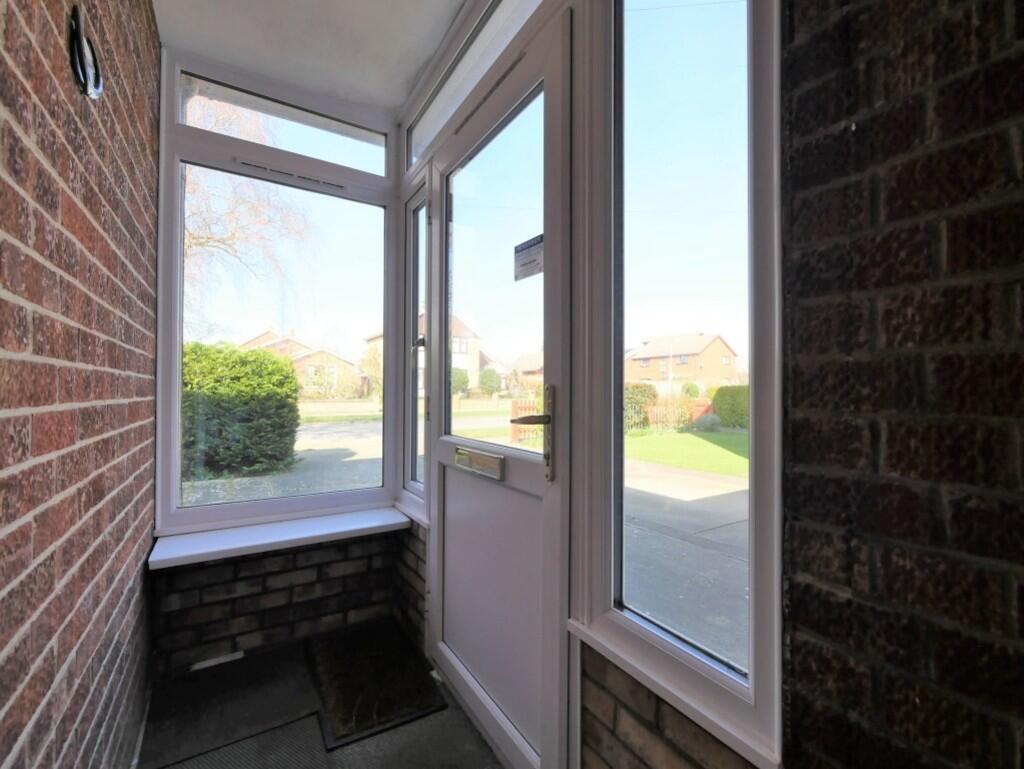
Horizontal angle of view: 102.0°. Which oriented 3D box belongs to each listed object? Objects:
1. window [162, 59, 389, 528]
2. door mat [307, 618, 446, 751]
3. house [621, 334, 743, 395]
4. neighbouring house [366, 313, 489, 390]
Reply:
[{"bbox_3d":[-0.964,-0.342,1.794,0.880,1.817,0.075,1,-1,-30],"label":"window"},{"bbox_3d":[-0.558,1.111,1.625,0.385,0.012,0.645,1,-1,-34],"label":"door mat"},{"bbox_3d":[22.261,-1.934,53.799,8.250,7.700,9.600,1,-1,-34],"label":"house"},{"bbox_3d":[-7.295,-2.002,34.344,7.200,7.200,6.500,1,-1,-30],"label":"neighbouring house"}]

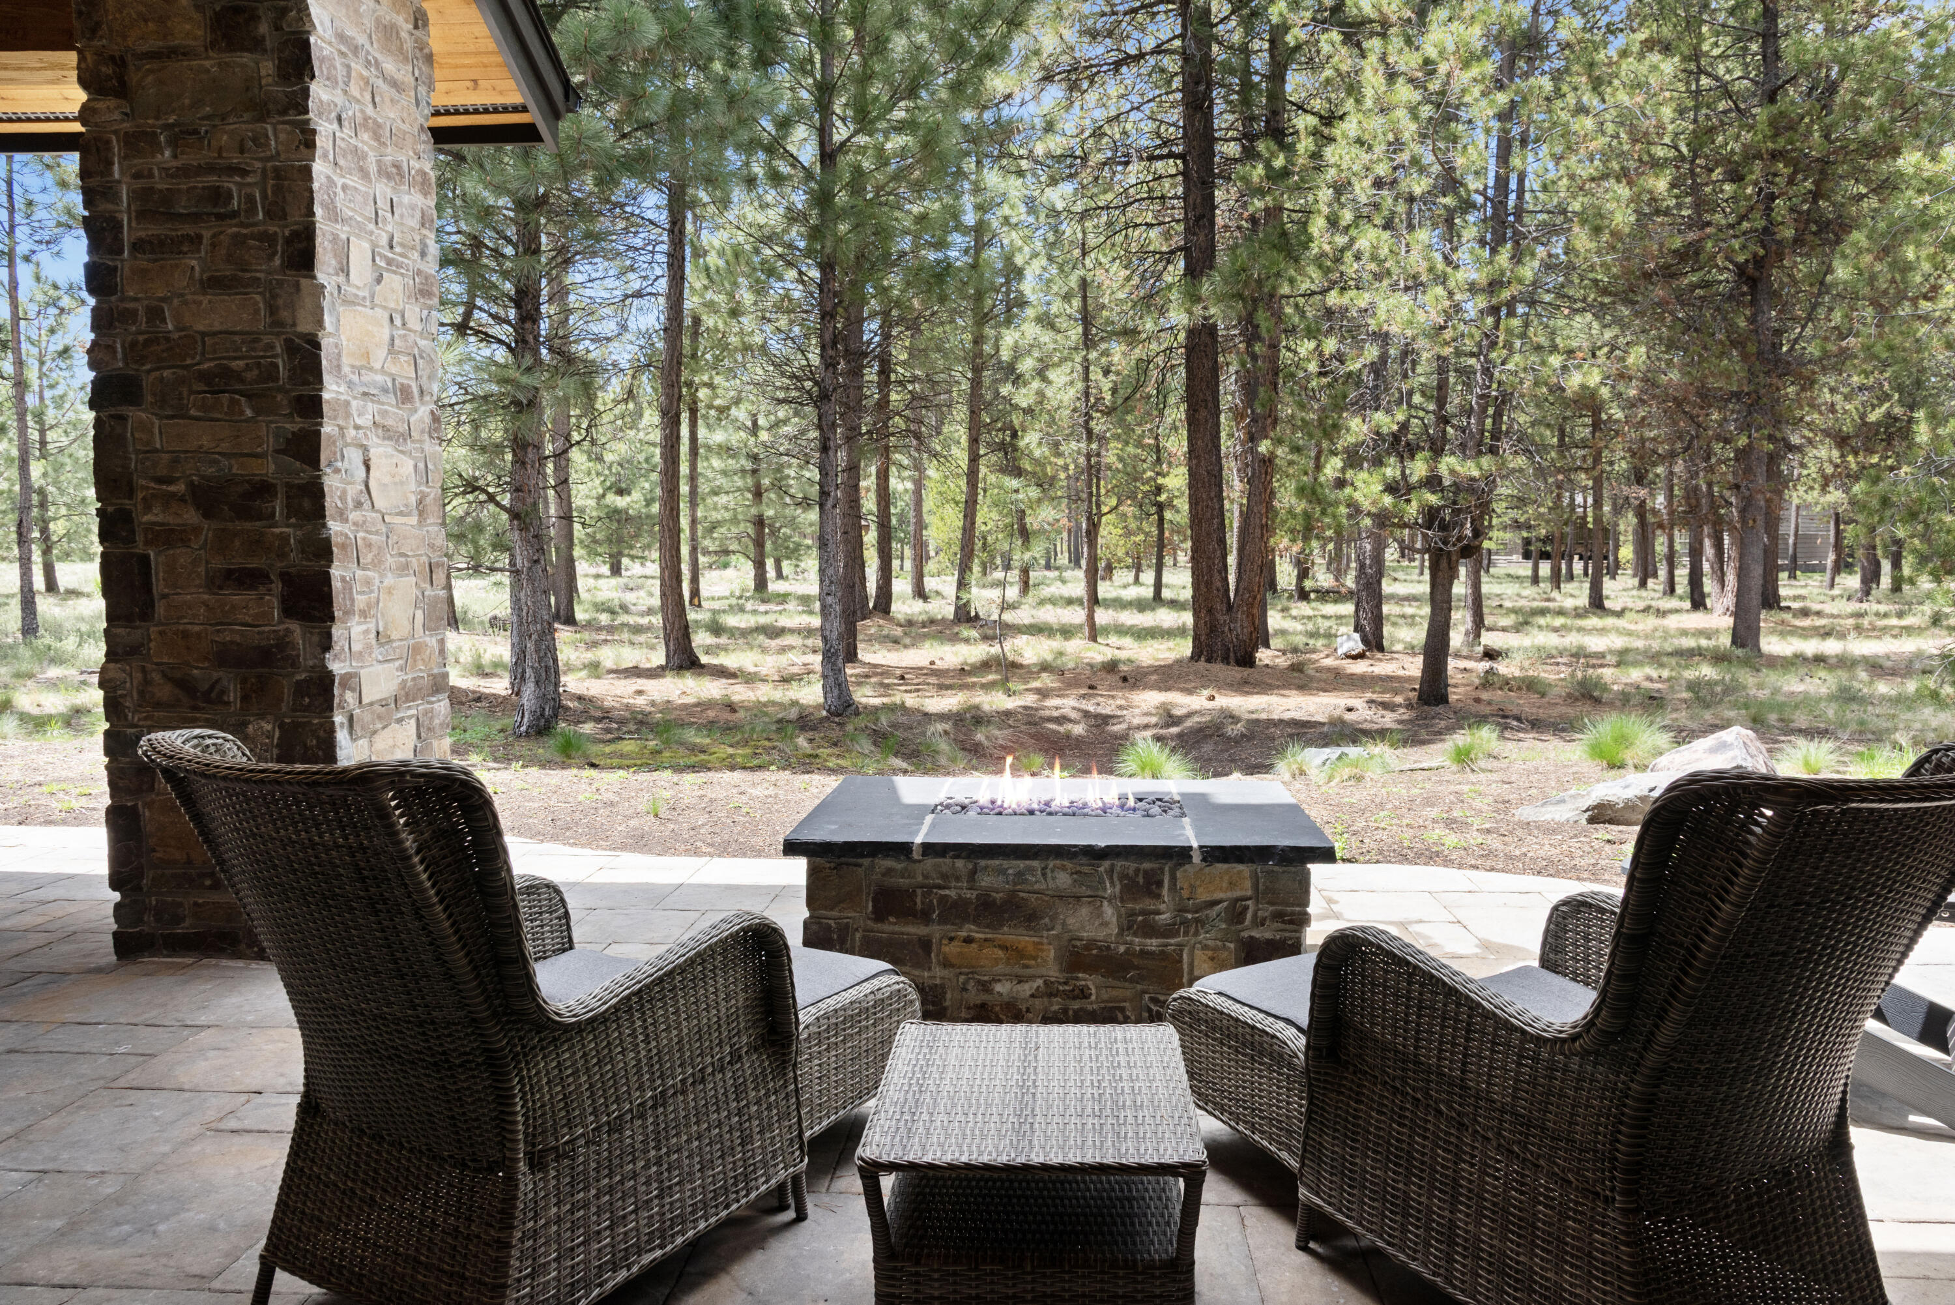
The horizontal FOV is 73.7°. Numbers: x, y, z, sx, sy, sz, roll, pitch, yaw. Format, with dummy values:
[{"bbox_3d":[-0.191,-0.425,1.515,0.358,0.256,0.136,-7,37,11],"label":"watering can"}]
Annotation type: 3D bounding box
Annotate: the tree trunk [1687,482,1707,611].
[{"bbox_3d":[13.635,-2.034,24.708,0.333,2.485,0.333,0,5,4],"label":"tree trunk"}]

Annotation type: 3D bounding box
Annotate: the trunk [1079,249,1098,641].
[{"bbox_3d":[1.489,-2.679,17.470,0.206,5.109,0.206,0,5,4],"label":"trunk"}]

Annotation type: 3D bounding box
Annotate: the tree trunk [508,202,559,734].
[{"bbox_3d":[-3.253,-1.344,9.524,0.347,3.891,0.347,0,5,4],"label":"tree trunk"}]

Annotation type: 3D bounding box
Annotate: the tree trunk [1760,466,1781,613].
[{"bbox_3d":[14.850,-2.100,24.397,0.357,2.667,0.357,0,5,4],"label":"tree trunk"}]

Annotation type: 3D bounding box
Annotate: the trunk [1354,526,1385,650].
[{"bbox_3d":[4.944,-0.804,16.402,0.373,1.556,0.373,0,5,4],"label":"trunk"}]

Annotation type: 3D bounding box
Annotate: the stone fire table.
[{"bbox_3d":[0.259,0.778,4.170,1.544,0.570,0.972,0,5,4],"label":"stone fire table"}]

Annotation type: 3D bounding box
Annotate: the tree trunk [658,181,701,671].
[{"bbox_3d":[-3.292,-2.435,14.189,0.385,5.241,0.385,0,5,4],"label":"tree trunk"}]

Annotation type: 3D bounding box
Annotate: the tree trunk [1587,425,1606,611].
[{"bbox_3d":[11.755,-2.538,24.742,0.305,3.493,0.305,0,5,4],"label":"tree trunk"}]

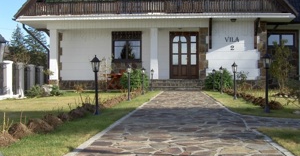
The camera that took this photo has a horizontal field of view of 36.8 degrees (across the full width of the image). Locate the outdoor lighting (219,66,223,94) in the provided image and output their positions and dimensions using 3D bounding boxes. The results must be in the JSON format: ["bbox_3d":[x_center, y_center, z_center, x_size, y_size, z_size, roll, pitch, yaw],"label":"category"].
[{"bbox_3d":[2.469,0.086,15.500,0.160,0.945,0.160,0,0,4],"label":"outdoor lighting"}]

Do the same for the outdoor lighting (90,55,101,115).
[{"bbox_3d":[-0.855,0.117,7.200,0.160,0.950,0.160,0,0,4],"label":"outdoor lighting"}]

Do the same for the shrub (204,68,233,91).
[{"bbox_3d":[3.154,0.069,20.600,1.300,1.030,1.150,0,0,4],"label":"shrub"}]

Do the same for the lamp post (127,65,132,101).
[{"bbox_3d":[-0.543,0.130,12.000,0.165,0.970,0.165,0,0,4],"label":"lamp post"}]

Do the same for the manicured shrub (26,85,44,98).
[{"bbox_3d":[-3.684,0.434,14.500,0.570,0.440,0.500,0,0,4],"label":"manicured shrub"}]

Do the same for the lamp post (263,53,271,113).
[{"bbox_3d":[1.884,0.085,7.250,0.160,0.950,0.160,0,0,4],"label":"lamp post"}]

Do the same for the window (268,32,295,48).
[{"bbox_3d":[6.582,-1.877,22.560,1.330,0.720,0.120,0,0,4],"label":"window"}]

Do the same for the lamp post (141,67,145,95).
[{"bbox_3d":[-0.226,0.122,15.700,0.160,0.940,0.160,0,0,4],"label":"lamp post"}]

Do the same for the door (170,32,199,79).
[{"bbox_3d":[1.645,-1.063,21.300,1.390,2.230,0.130,0,0,4],"label":"door"}]

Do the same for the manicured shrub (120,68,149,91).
[{"bbox_3d":[-0.636,0.076,19.100,1.220,0.920,1.100,0,0,4],"label":"manicured shrub"}]

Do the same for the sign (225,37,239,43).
[{"bbox_3d":[3.812,-1.771,20.950,0.670,0.260,0.040,0,0,4],"label":"sign"}]

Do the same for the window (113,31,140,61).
[{"bbox_3d":[-1.092,-1.484,21.500,1.370,1.400,0.130,0,0,4],"label":"window"}]

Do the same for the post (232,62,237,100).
[{"bbox_3d":[2.259,0.093,11.950,0.165,0.970,0.165,0,0,4],"label":"post"}]

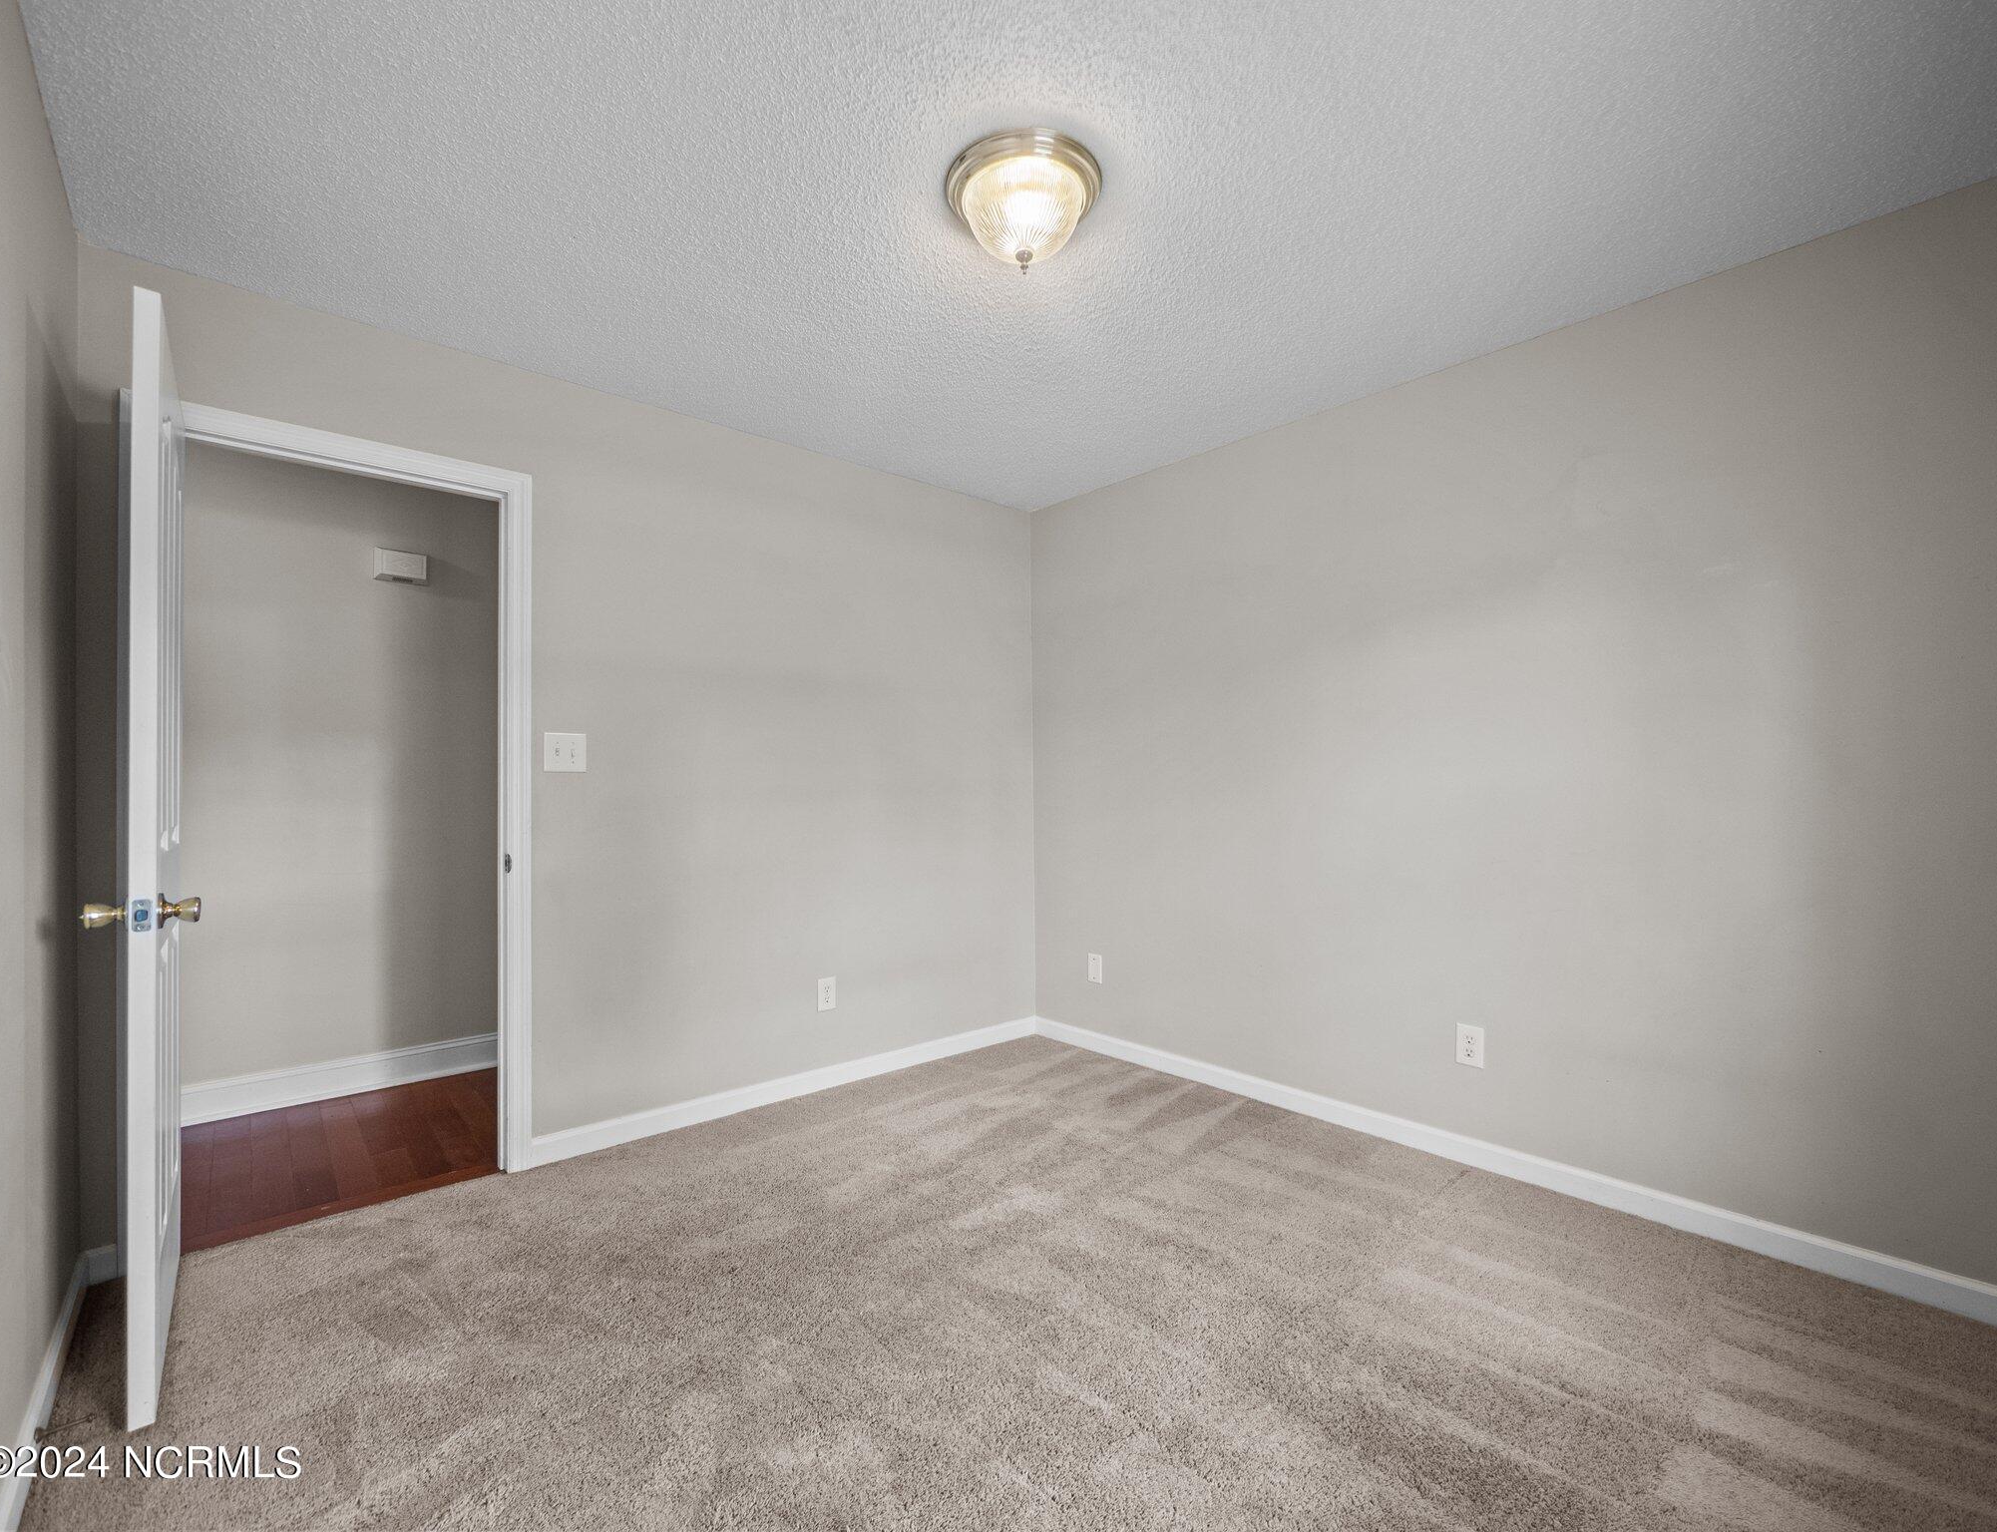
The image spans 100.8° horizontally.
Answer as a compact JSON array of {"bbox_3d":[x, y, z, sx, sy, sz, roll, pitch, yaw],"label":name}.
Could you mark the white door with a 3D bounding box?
[{"bbox_3d":[-1.746,0.167,1.728,0.038,2.015,0.723,0,-1,-42],"label":"white door"}]

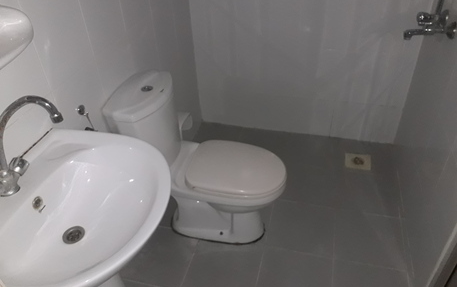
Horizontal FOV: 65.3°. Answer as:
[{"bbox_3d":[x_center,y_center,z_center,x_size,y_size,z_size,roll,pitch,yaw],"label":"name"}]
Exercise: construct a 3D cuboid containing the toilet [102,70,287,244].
[{"bbox_3d":[-0.086,0.102,1.681,0.731,0.734,0.409,7,37,14],"label":"toilet"}]

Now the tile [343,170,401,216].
[{"bbox_3d":[0.778,0.282,1.999,0.322,0.012,0.322,7,37,14],"label":"tile"}]

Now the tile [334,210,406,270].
[{"bbox_3d":[0.687,0.467,1.752,0.322,0.012,0.322,7,37,14],"label":"tile"}]

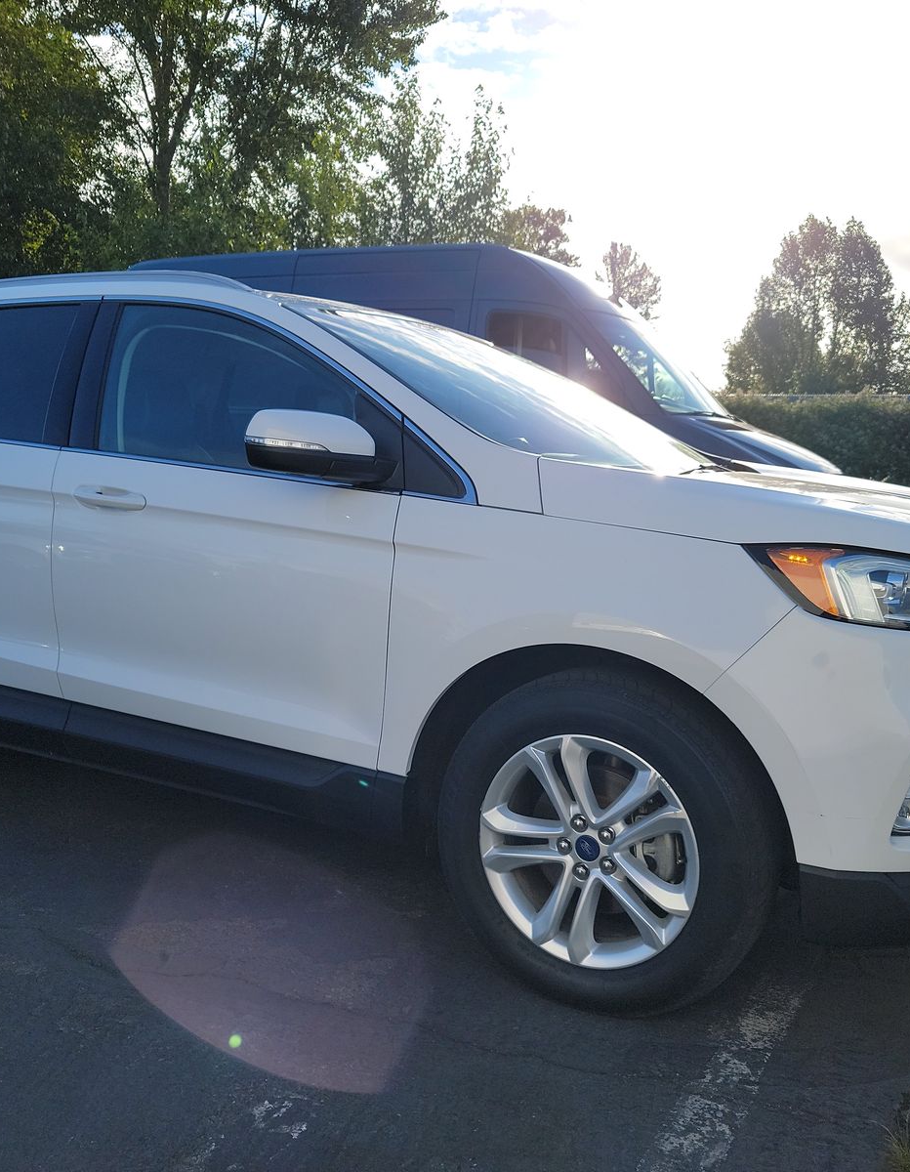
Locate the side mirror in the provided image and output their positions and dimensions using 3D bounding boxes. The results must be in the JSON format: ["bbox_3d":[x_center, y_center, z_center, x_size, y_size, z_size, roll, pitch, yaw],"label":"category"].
[{"bbox_3d":[-0.311,-0.319,2.490,0.200,0.175,0.260,8,8,43],"label":"side mirror"}]

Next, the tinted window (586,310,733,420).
[{"bbox_3d":[1.542,-1.604,7.911,0.200,0.934,1.700,-39,-11,22],"label":"tinted window"}]

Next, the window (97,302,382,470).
[{"bbox_3d":[-0.544,-0.520,2.797,0.970,0.490,0.060,5,-15,28],"label":"window"}]

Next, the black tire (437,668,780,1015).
[{"bbox_3d":[0.327,0.556,2.401,0.745,0.745,0.250,5,7,28],"label":"black tire"}]

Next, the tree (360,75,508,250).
[{"bbox_3d":[-0.465,-6.635,25.000,3.425,10.189,3.425,2,6,-1],"label":"tree"}]

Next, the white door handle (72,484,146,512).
[{"bbox_3d":[-0.899,-0.228,2.853,0.250,0.050,0.055,5,7,28],"label":"white door handle"}]

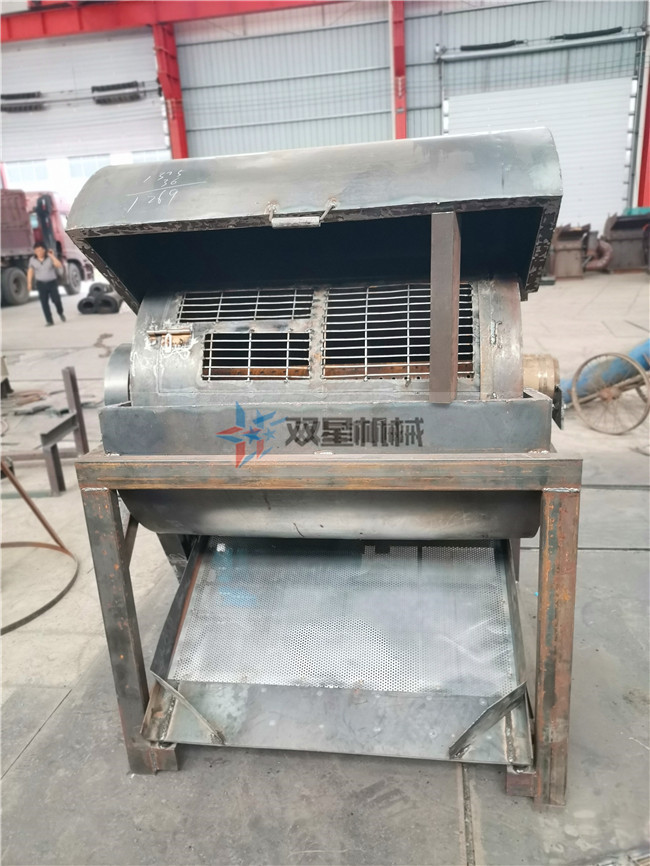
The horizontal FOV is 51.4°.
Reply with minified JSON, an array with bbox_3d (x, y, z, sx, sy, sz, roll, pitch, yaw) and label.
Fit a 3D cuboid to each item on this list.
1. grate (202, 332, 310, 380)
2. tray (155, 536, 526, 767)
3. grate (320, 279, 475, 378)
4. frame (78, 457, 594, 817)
[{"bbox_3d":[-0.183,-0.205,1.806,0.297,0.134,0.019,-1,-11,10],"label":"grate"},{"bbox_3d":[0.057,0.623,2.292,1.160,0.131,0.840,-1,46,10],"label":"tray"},{"bbox_3d":[0.191,-0.272,1.769,0.393,0.274,0.035,-1,-20,10],"label":"grate"},{"bbox_3d":[0.103,0.413,2.620,1.400,1.116,1.309,-1,17,10],"label":"frame"}]

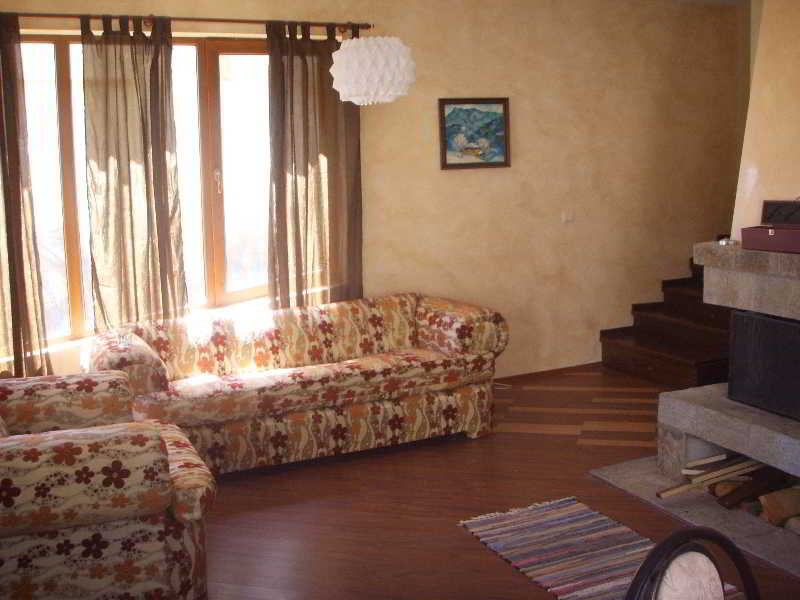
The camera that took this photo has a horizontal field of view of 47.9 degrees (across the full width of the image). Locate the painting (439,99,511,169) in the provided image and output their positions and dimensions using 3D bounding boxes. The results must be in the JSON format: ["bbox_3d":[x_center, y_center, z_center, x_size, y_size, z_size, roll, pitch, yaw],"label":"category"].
[{"bbox_3d":[0.435,-0.958,5.178,0.460,0.402,0.035,-6,15,-24],"label":"painting"}]

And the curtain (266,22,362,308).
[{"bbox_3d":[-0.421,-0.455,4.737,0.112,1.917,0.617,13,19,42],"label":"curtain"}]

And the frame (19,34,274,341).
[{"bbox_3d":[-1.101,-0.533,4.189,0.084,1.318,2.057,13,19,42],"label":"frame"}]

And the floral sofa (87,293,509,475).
[{"bbox_3d":[-0.517,0.415,4.609,2.038,0.701,0.757,-6,15,-24],"label":"floral sofa"}]

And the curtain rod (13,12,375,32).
[{"bbox_3d":[-0.994,-1.206,3.918,0.056,0.052,2.431,13,19,42],"label":"curtain rod"}]

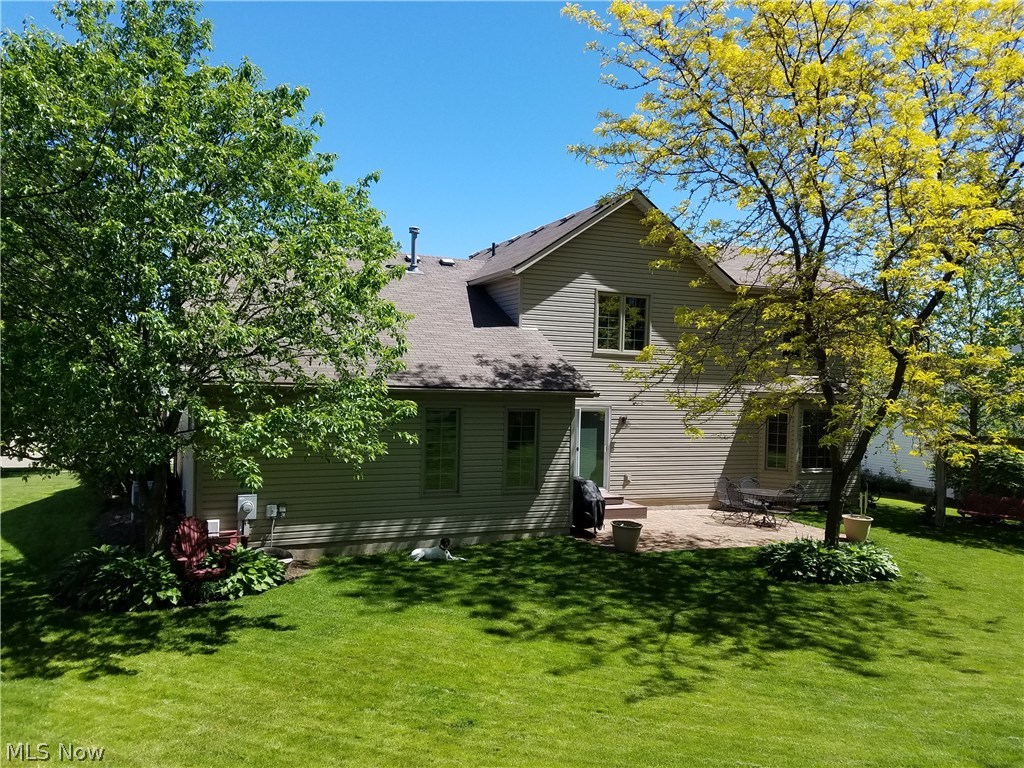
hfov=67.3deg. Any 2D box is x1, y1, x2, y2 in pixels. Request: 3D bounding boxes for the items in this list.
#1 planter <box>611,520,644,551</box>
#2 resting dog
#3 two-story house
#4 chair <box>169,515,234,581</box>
[{"bbox_3d":[2.146,2.824,14.237,0.610,0.475,0.610,2,1,0],"label":"planter"},{"bbox_3d":[-1.285,2.878,13.601,0.960,0.390,0.370,2,1,-10],"label":"resting dog"},{"bbox_3d":[0.541,-0.855,21.689,17.400,7.700,13.500,1,1,-21],"label":"two-story house"},{"bbox_3d":[-4.716,2.576,11.633,0.750,0.950,0.900,1,1,-35],"label":"chair"}]

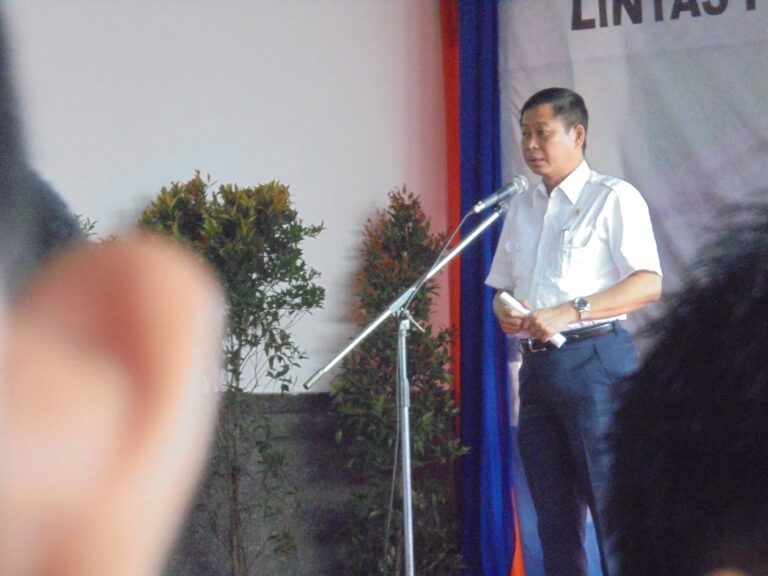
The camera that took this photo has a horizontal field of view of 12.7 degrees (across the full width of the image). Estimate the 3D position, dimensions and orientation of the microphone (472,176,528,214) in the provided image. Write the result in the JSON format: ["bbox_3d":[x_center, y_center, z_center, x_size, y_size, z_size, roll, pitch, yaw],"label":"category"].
[{"bbox_3d":[0.325,-0.256,9.600,0.192,0.050,0.050,-29,12,-28],"label":"microphone"}]

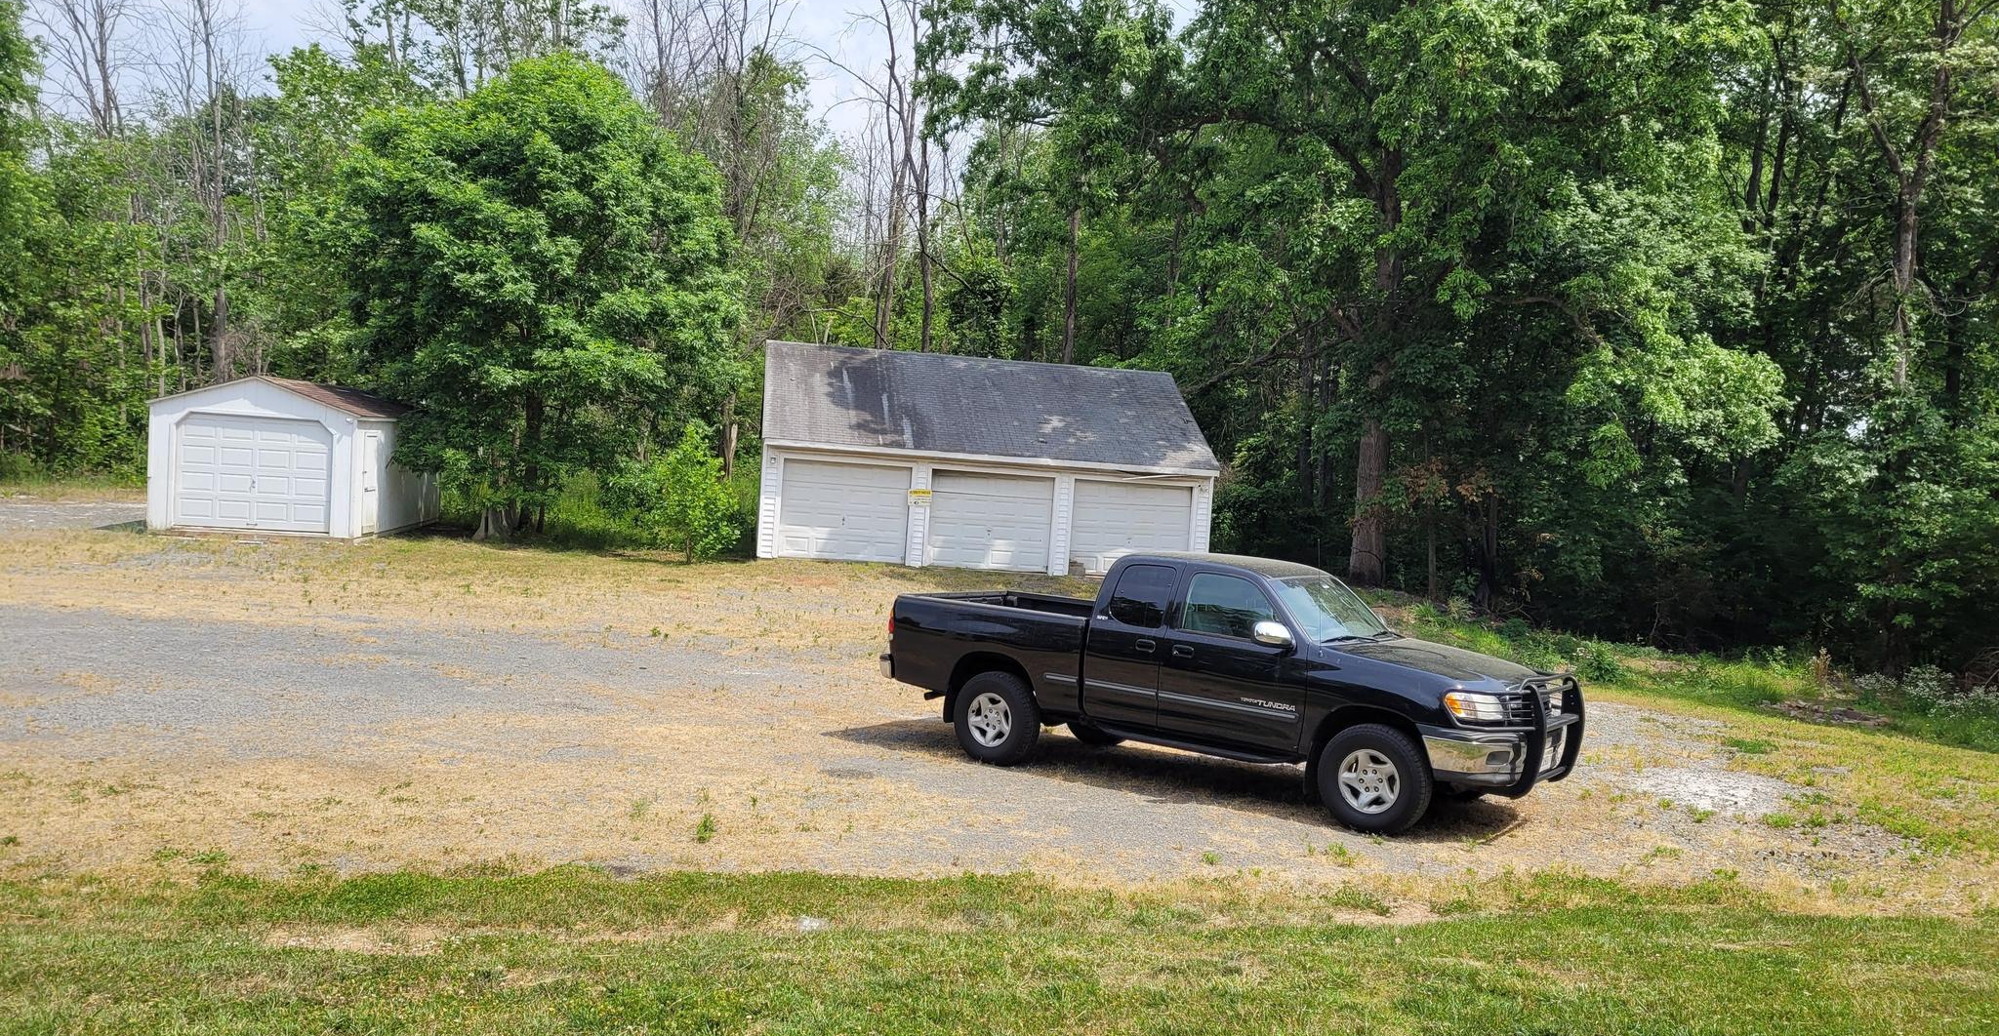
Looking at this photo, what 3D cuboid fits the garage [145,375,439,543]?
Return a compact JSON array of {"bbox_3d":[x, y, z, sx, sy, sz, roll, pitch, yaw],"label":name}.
[{"bbox_3d":[-14.622,-1.370,31.959,3.872,2.976,6.851,4,3,-7],"label":"garage"}]

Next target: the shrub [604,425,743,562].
[{"bbox_3d":[-6.506,-0.484,30.000,2.450,2.680,2.300,4,3,0],"label":"shrub"}]

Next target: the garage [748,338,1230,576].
[{"bbox_3d":[-0.759,-1.501,36.723,10.038,4.837,8.600,3,3,-10],"label":"garage"}]

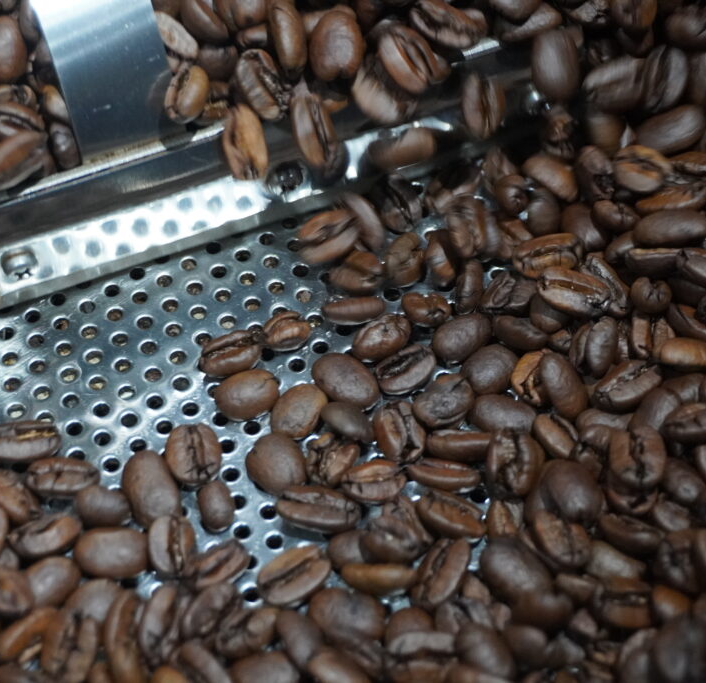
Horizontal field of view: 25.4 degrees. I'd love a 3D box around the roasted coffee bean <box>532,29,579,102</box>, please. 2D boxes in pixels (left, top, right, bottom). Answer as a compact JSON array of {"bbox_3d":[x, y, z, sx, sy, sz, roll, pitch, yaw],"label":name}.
[{"bbox_3d":[0.033,-0.045,0.256,0.008,0.005,0.012,-6,99,3],"label":"roasted coffee bean"}]

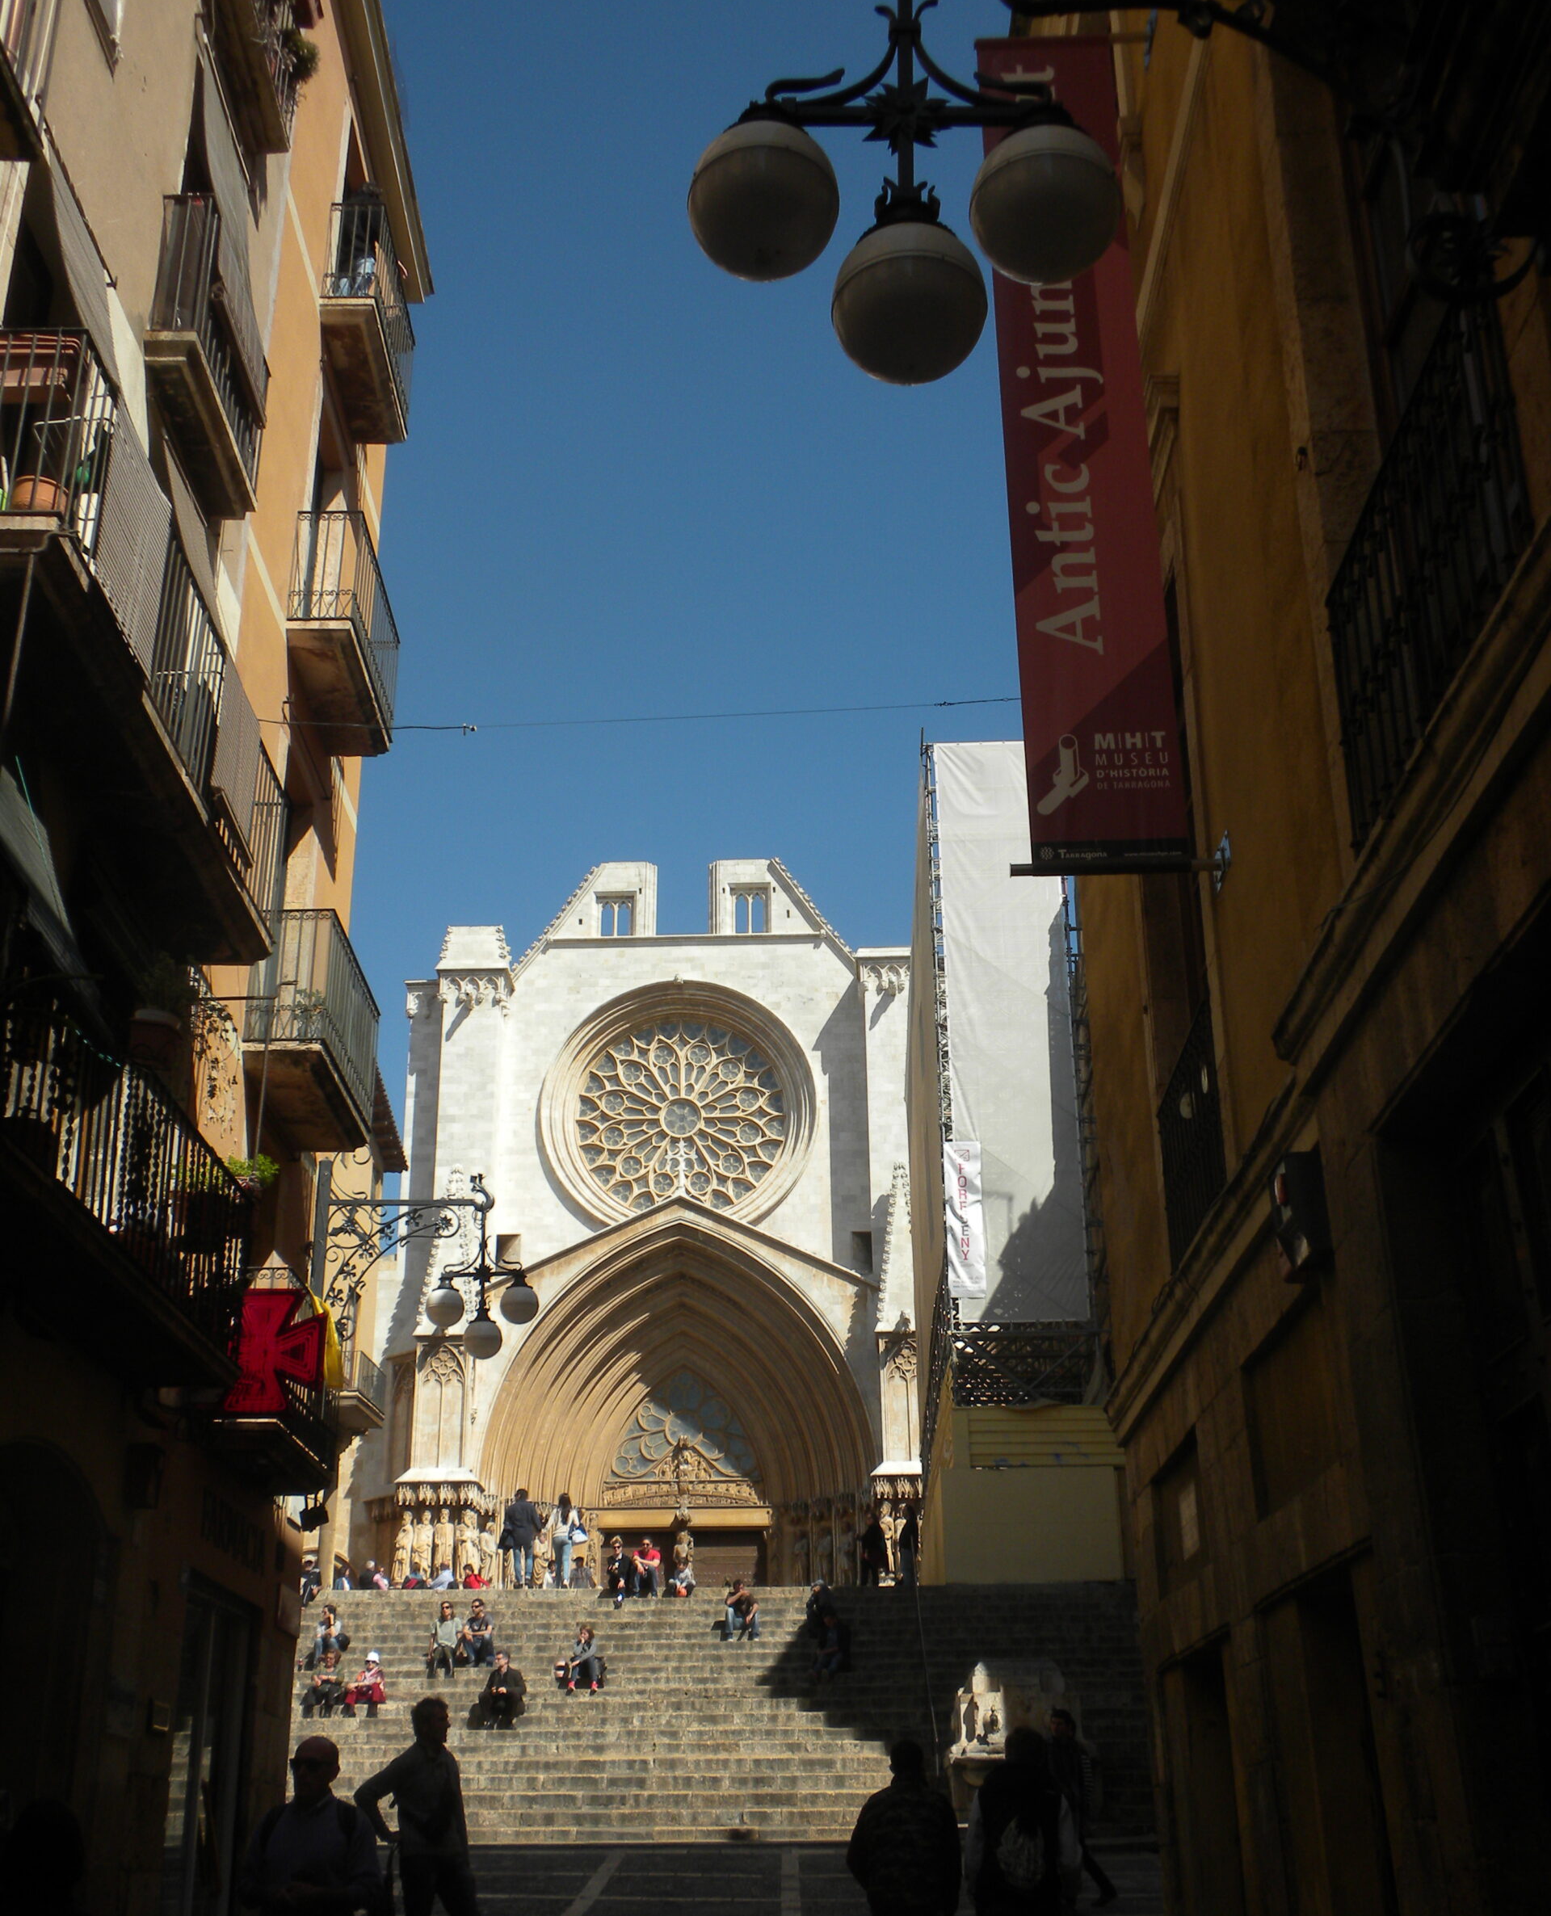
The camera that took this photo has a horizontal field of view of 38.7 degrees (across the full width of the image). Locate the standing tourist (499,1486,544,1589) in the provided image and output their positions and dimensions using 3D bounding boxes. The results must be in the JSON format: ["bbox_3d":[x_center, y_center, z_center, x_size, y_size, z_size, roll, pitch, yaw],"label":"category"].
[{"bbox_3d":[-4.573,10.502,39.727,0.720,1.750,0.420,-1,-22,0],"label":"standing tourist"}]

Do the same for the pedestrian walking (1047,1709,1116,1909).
[{"bbox_3d":[2.826,7.930,20.620,0.660,1.750,0.520,11,-25,-26],"label":"pedestrian walking"}]

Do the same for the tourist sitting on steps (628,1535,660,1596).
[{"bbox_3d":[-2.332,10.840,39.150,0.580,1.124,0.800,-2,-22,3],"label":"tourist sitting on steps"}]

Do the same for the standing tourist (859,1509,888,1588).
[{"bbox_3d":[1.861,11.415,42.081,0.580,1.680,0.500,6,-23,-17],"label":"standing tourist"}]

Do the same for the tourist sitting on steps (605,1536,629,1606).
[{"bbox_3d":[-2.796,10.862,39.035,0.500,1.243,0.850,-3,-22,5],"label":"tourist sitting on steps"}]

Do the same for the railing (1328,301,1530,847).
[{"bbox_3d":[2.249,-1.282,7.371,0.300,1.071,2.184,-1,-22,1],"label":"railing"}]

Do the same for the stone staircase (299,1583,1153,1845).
[{"bbox_3d":[-0.833,10.996,33.040,16.000,4.261,11.900,-1,-22,0],"label":"stone staircase"}]

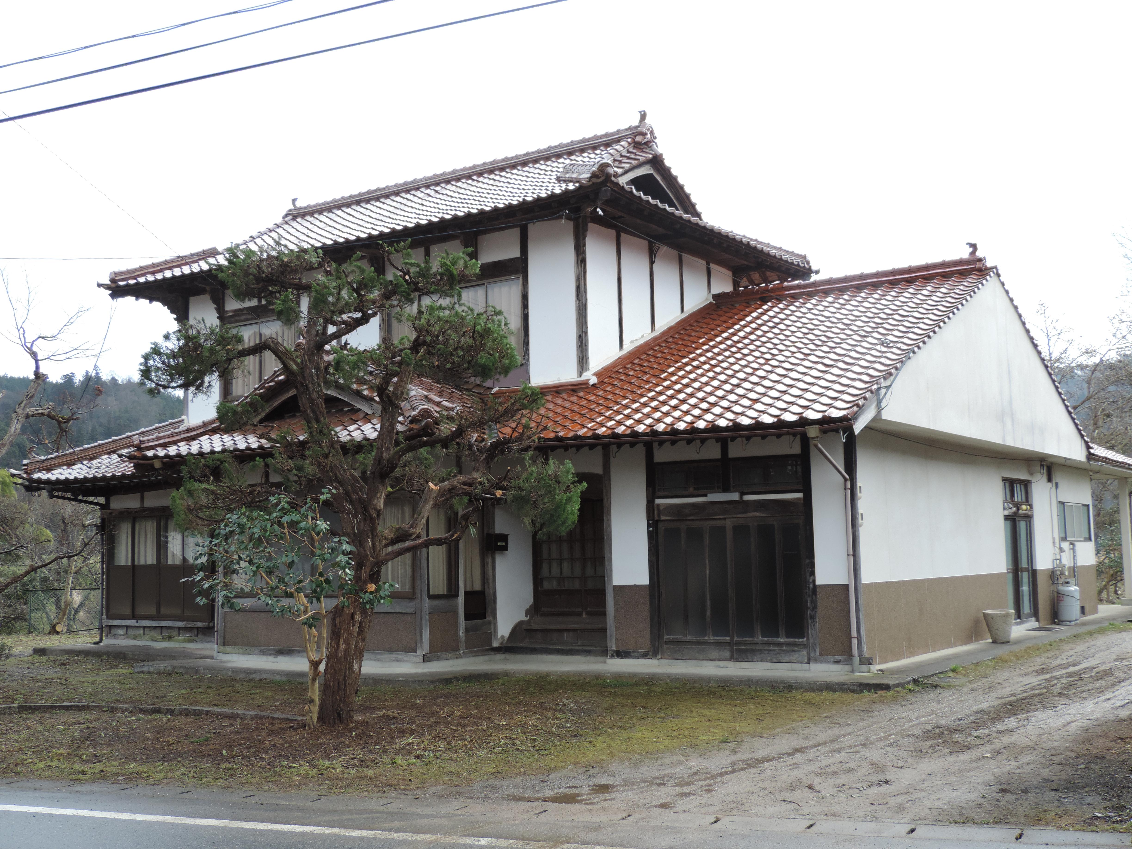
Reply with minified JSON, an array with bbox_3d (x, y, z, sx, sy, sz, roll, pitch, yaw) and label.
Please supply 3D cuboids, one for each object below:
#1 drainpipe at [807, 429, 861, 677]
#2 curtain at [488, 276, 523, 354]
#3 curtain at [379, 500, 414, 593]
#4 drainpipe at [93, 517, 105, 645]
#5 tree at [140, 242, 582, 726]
[{"bbox_3d":[3.007,1.422,14.600,0.187,2.746,1.046,-5,-7,34],"label":"drainpipe"},{"bbox_3d":[-0.928,-1.600,20.072,0.663,1.359,0.100,-5,-7,34],"label":"curtain"},{"bbox_3d":[-2.268,1.598,17.198,0.701,1.202,0.100,-5,-7,34],"label":"curtain"},{"bbox_3d":[-7.911,2.606,22.191,0.080,2.198,0.224,-5,-7,34],"label":"drainpipe"},{"bbox_3d":[-1.904,0.511,12.523,4.133,4.565,3.600,0,-6,-10],"label":"tree"}]

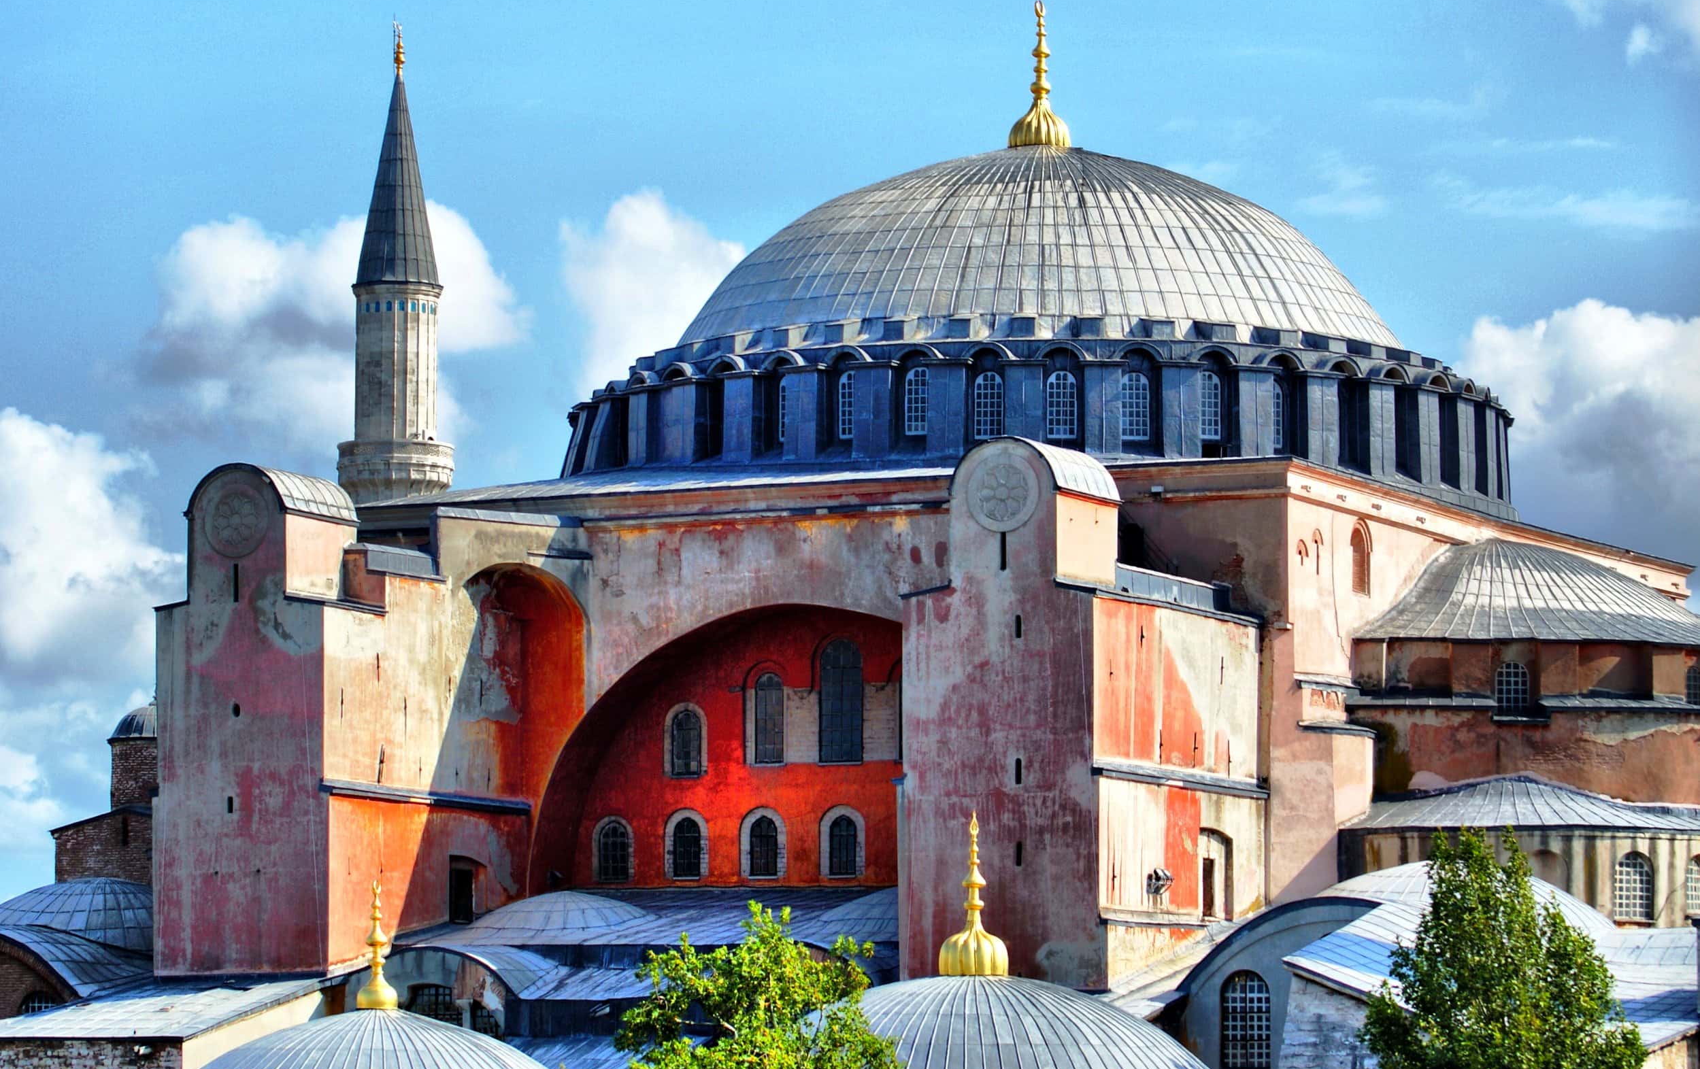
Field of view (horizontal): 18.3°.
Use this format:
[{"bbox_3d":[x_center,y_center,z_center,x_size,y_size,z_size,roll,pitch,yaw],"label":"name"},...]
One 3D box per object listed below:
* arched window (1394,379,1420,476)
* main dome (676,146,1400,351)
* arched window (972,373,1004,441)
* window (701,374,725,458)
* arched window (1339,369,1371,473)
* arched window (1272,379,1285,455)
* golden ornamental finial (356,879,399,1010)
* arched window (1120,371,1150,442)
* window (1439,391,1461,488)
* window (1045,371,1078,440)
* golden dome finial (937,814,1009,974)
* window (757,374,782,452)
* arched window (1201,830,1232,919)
[{"bbox_3d":[20.420,-3.830,194.243,0.400,3.500,1.250,-6,-9,43],"label":"arched window"},{"bbox_3d":[7.475,-11.261,207.385,28.600,8.220,28.600,0,-6,2],"label":"main dome"},{"bbox_3d":[4.964,-4.605,189.559,1.130,2.470,0.300,-1,-6,8],"label":"arched window"},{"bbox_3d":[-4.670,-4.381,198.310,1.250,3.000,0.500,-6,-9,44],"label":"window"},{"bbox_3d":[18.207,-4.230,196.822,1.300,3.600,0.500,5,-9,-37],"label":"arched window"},{"bbox_3d":[15.561,-4.425,195.919,1.100,2.600,0.350,4,-8,-28],"label":"arched window"},{"bbox_3d":[-12.528,10.874,140.098,1.120,3.500,1.120,0,-6,0],"label":"golden ornamental finial"},{"bbox_3d":[10.228,-4.607,189.606,1.130,2.470,0.300,1,-6,-9],"label":"arched window"},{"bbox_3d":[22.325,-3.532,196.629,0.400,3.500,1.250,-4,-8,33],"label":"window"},{"bbox_3d":[7.616,-4.601,189.378,1.130,2.470,0.300,0,-6,-1],"label":"window"},{"bbox_3d":[2.936,8.509,125.000,1.650,3.900,1.650,0,-7,0],"label":"golden dome finial"},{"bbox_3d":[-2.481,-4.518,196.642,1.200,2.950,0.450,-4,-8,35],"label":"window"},{"bbox_3d":[11.939,11.130,172.991,0.400,2.950,2.350,-3,-7,26],"label":"arched window"}]

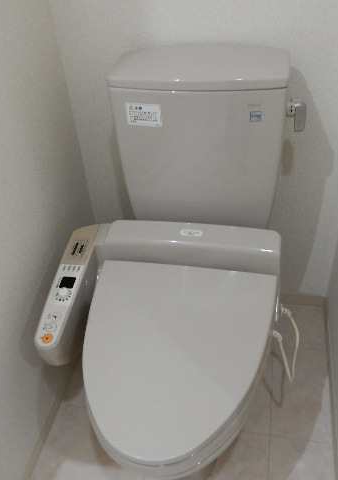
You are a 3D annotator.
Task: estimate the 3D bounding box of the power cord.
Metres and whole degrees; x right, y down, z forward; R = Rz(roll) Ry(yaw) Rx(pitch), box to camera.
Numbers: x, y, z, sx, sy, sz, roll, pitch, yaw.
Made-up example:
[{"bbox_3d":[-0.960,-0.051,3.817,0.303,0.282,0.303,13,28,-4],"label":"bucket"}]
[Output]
[{"bbox_3d":[0.274,0.244,1.075,0.068,0.158,0.120,5,39,12],"label":"power cord"}]

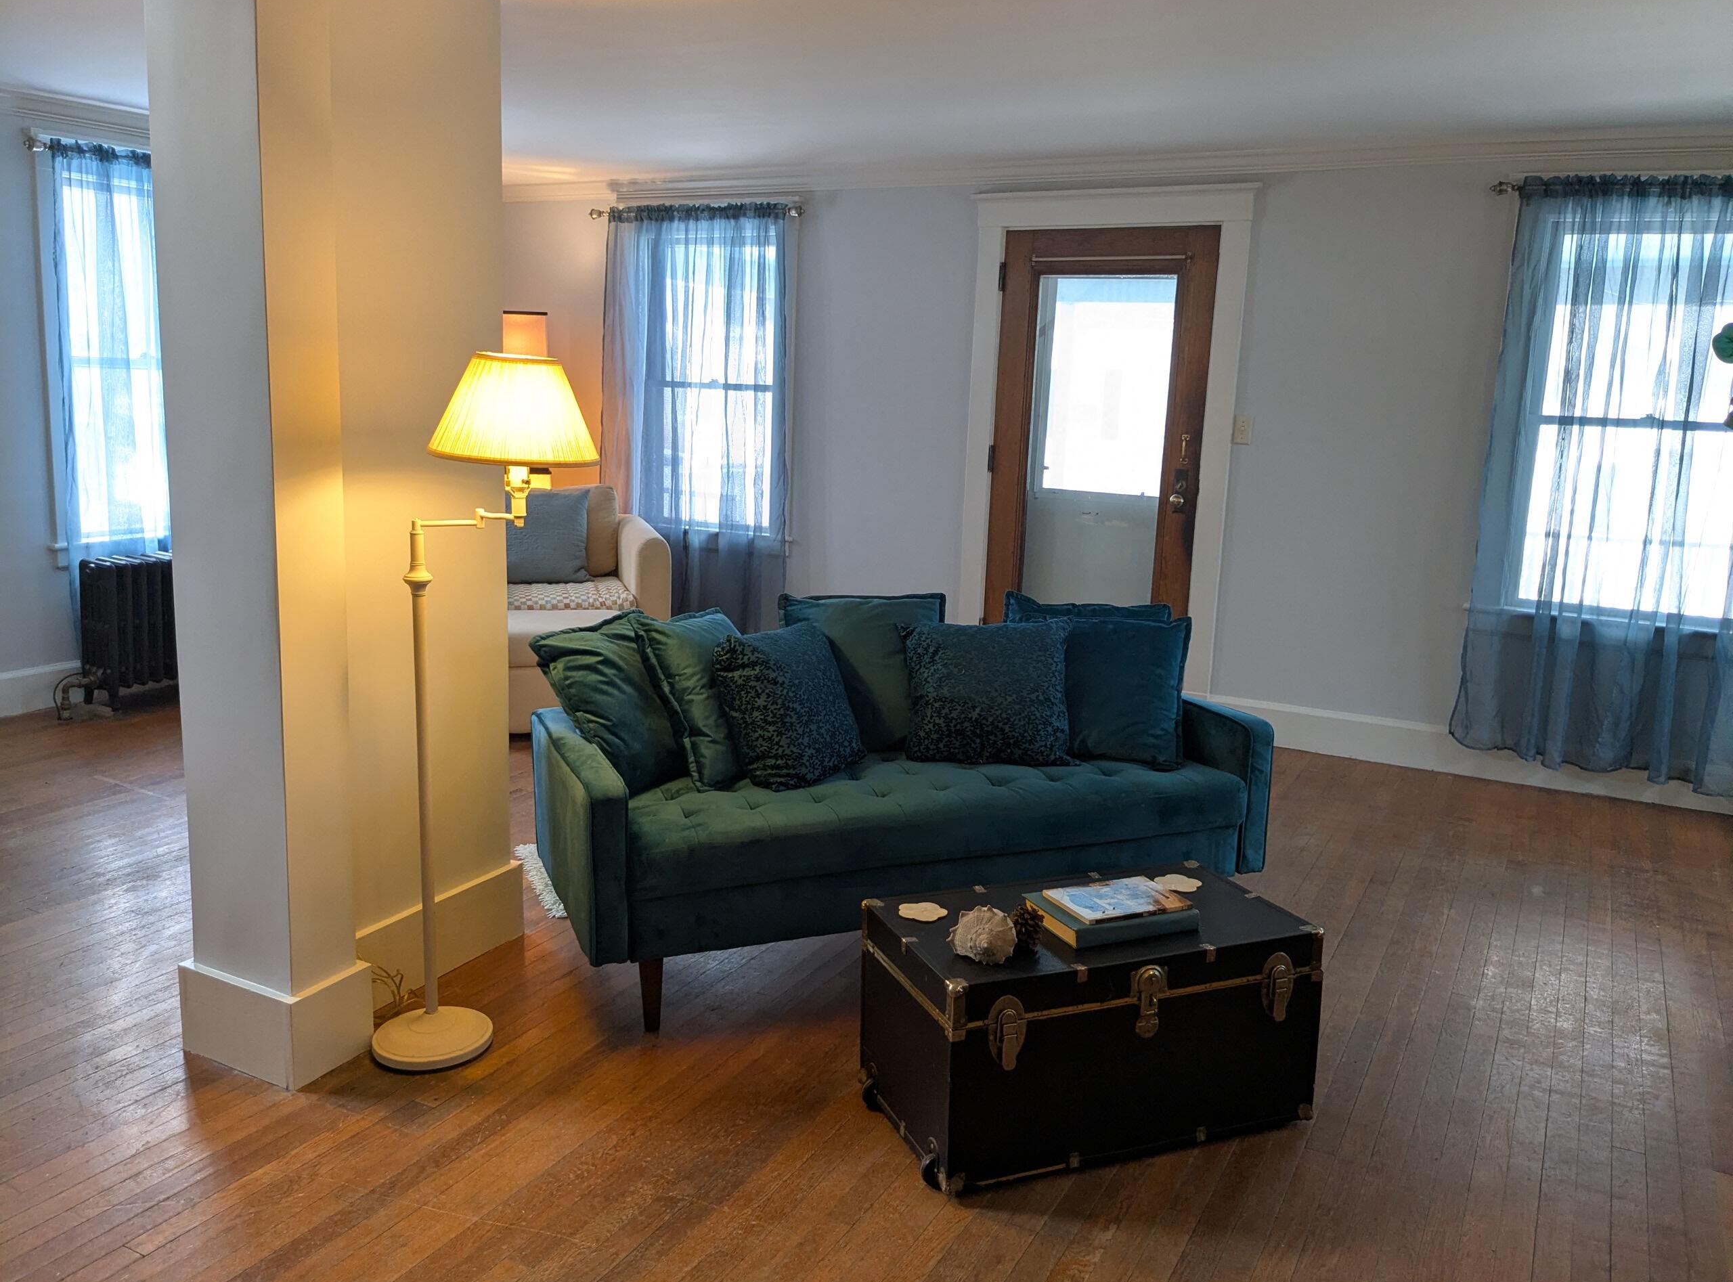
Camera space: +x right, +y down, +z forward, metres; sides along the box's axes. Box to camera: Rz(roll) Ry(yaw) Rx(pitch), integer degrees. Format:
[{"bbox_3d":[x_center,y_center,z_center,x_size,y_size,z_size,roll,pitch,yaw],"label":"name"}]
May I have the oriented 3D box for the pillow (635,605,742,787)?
[{"bbox_3d":[-0.352,0.119,3.080,0.150,0.400,0.390,-23,1,22],"label":"pillow"}]

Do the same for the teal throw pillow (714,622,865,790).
[{"bbox_3d":[-0.163,0.140,3.130,0.150,0.390,0.390,-24,-5,32],"label":"teal throw pillow"}]

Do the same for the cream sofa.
[{"bbox_3d":[-1.672,-0.166,5.477,1.600,0.900,0.930,-2,11,-20],"label":"cream sofa"}]

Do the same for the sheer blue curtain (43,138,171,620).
[{"bbox_3d":[-2.867,-1.125,5.538,0.130,1.630,1.020,8,12,27],"label":"sheer blue curtain"}]

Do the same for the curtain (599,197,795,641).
[{"bbox_3d":[-0.865,-1.032,6.483,1.040,2.070,0.100,8,12,27],"label":"curtain"}]

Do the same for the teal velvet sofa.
[{"bbox_3d":[0.073,0.450,3.409,1.720,0.570,0.800,-3,11,-25],"label":"teal velvet sofa"}]

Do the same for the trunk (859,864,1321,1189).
[{"bbox_3d":[0.422,0.708,2.600,0.775,0.382,0.410,-2,11,-22],"label":"trunk"}]

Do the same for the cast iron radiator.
[{"bbox_3d":[-2.778,-0.083,5.619,0.210,0.600,0.850,8,12,27],"label":"cast iron radiator"}]

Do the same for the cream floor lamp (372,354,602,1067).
[{"bbox_3d":[-0.750,0.149,2.603,0.430,1.390,0.300,3,10,2],"label":"cream floor lamp"}]

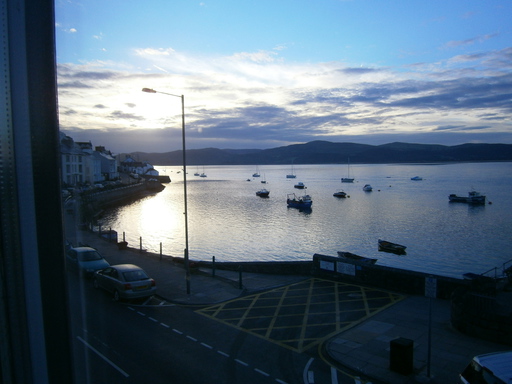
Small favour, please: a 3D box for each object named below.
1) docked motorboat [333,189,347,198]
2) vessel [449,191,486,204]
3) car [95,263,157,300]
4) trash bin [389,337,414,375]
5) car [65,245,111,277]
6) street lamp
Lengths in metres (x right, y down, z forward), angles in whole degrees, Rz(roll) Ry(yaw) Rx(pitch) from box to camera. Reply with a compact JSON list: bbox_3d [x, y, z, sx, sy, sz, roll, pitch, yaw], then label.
[{"bbox_3d":[22.333,0.487,102.354,1.800,1.800,4.600,-4,6,-42],"label":"docked motorboat"},{"bbox_3d":[46.371,1.157,84.250,7.500,2.650,2.500,2,5,35],"label":"vessel"},{"bbox_3d":[-7.130,4.639,20.648,1.760,1.470,4.600,-5,6,-42],"label":"car"},{"bbox_3d":[4.692,5.271,12.311,0.490,0.980,0.490,-4,6,-40],"label":"trash bin"},{"bbox_3d":[-10.721,4.416,24.144,1.720,1.450,4.150,-5,6,-44],"label":"car"},{"bbox_3d":[-4.321,0.269,18.877,2.330,10.250,0.320,-5,6,-43],"label":"street lamp"}]

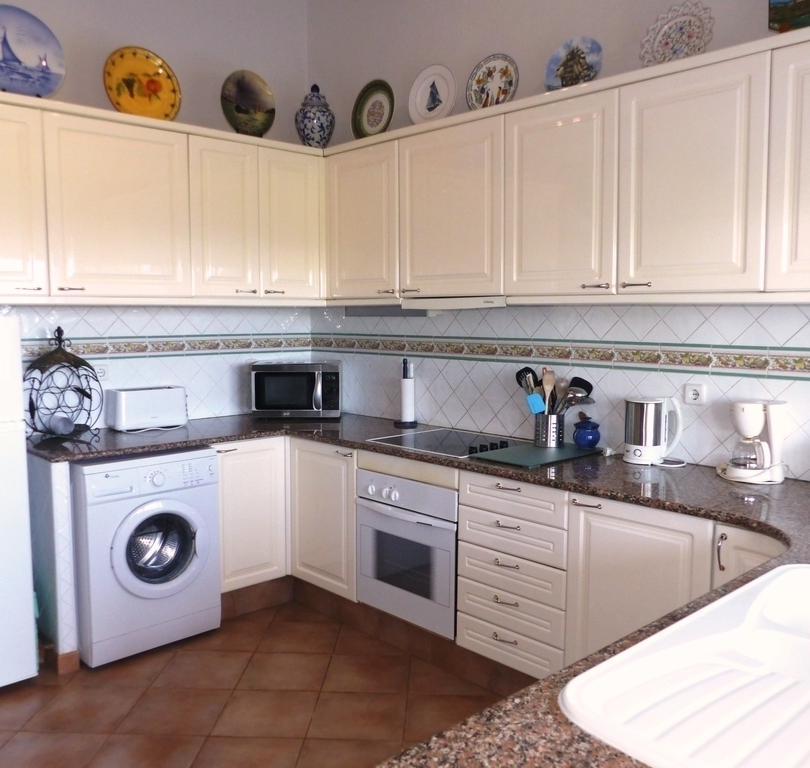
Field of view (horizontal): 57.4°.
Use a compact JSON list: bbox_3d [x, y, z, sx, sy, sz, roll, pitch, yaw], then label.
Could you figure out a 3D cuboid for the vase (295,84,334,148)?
[{"bbox_3d":[-0.469,-1.374,3.852,0.204,0.365,0.204,0,5,1],"label":"vase"}]

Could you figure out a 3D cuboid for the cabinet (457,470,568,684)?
[{"bbox_3d":[0.578,0.677,2.884,0.580,0.705,0.497,-5,7,-44],"label":"cabinet"}]

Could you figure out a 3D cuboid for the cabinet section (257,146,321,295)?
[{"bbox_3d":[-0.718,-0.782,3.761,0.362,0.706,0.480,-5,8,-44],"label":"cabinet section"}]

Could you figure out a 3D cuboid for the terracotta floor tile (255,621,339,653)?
[{"bbox_3d":[-0.475,1.153,3.355,0.334,0.010,0.334,0,5,2],"label":"terracotta floor tile"}]

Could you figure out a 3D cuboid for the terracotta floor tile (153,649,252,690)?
[{"bbox_3d":[-0.826,1.179,3.044,0.334,0.010,0.334,0,5,2],"label":"terracotta floor tile"}]

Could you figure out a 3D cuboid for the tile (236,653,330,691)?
[{"bbox_3d":[-0.489,1.182,3.029,0.334,0.010,0.334,0,5,2],"label":"tile"}]

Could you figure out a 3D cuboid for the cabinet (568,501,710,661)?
[{"bbox_3d":[0.918,0.707,2.527,0.580,0.705,0.497,-5,7,-44],"label":"cabinet"}]

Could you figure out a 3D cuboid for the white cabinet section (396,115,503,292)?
[{"bbox_3d":[0.301,-0.734,3.259,0.335,0.706,0.602,-5,8,-44],"label":"white cabinet section"}]

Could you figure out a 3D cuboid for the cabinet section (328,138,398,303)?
[{"bbox_3d":[-0.085,-0.772,3.652,0.335,0.706,0.502,-5,8,-44],"label":"cabinet section"}]

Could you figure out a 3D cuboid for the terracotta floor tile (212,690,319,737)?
[{"bbox_3d":[-0.502,1.210,2.703,0.334,0.010,0.334,0,5,2],"label":"terracotta floor tile"}]

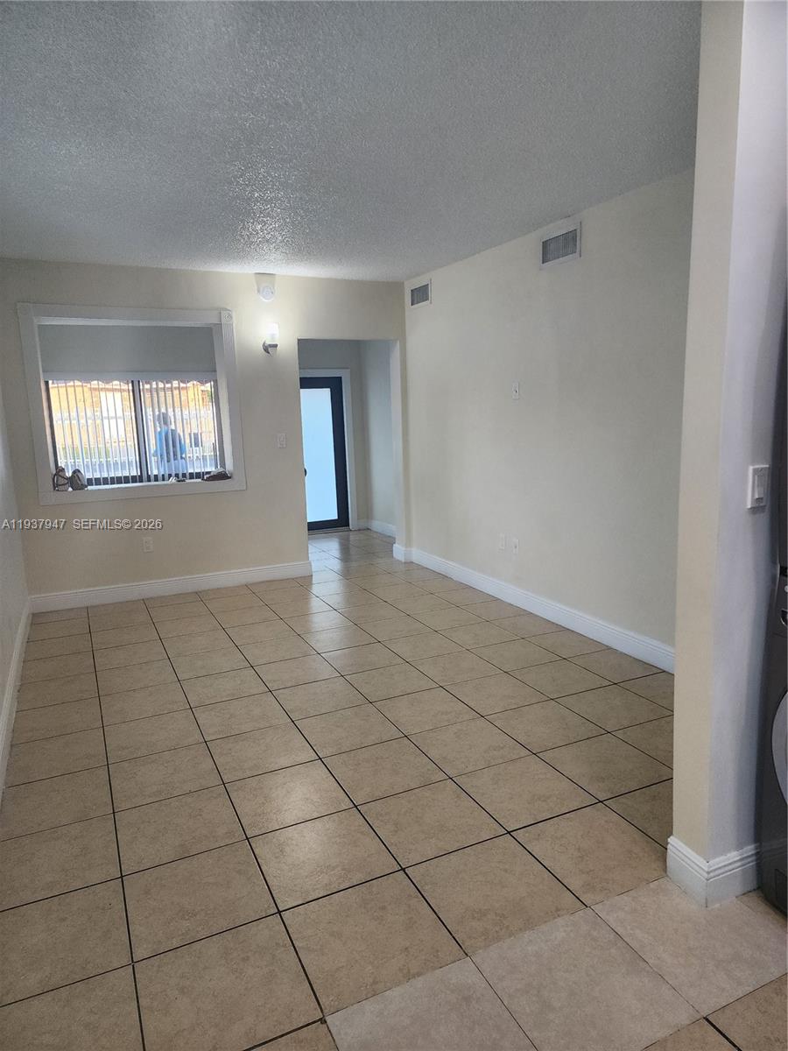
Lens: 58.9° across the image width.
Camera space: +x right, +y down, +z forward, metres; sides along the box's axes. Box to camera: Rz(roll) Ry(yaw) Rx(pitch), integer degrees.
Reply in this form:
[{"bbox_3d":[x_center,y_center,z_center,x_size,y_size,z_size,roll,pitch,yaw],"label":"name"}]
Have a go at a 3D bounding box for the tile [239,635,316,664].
[{"bbox_3d":[-0.727,0.776,4.314,0.403,0.010,0.398,-7,11,-24],"label":"tile"}]

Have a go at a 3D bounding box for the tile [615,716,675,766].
[{"bbox_3d":[1.287,0.969,3.139,0.420,0.010,0.420,-7,11,-24],"label":"tile"}]

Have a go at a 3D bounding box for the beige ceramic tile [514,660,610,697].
[{"bbox_3d":[0.886,0.812,3.716,0.401,0.010,0.401,-7,11,-24],"label":"beige ceramic tile"}]

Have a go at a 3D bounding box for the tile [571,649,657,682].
[{"bbox_3d":[1.230,0.771,3.872,0.352,0.010,0.401,-7,11,-24],"label":"tile"}]

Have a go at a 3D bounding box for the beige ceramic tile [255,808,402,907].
[{"bbox_3d":[-0.252,1.152,2.442,0.420,0.010,0.420,-7,11,-24],"label":"beige ceramic tile"}]

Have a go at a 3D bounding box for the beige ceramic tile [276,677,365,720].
[{"bbox_3d":[-0.385,0.890,3.593,0.403,0.010,0.398,-7,11,-24],"label":"beige ceramic tile"}]

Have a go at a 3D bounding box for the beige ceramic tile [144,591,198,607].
[{"bbox_3d":[-1.829,0.621,5.755,0.417,0.010,0.322,-7,11,-24],"label":"beige ceramic tile"}]

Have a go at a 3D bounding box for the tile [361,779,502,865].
[{"bbox_3d":[0.127,1.065,2.519,0.406,0.010,0.406,-7,11,-24],"label":"tile"}]

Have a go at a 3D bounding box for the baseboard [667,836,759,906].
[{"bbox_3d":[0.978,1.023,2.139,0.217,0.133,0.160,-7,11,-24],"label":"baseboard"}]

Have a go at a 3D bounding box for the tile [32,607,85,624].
[{"bbox_3d":[-2.487,0.679,5.204,0.388,0.010,0.322,-7,11,-24],"label":"tile"}]

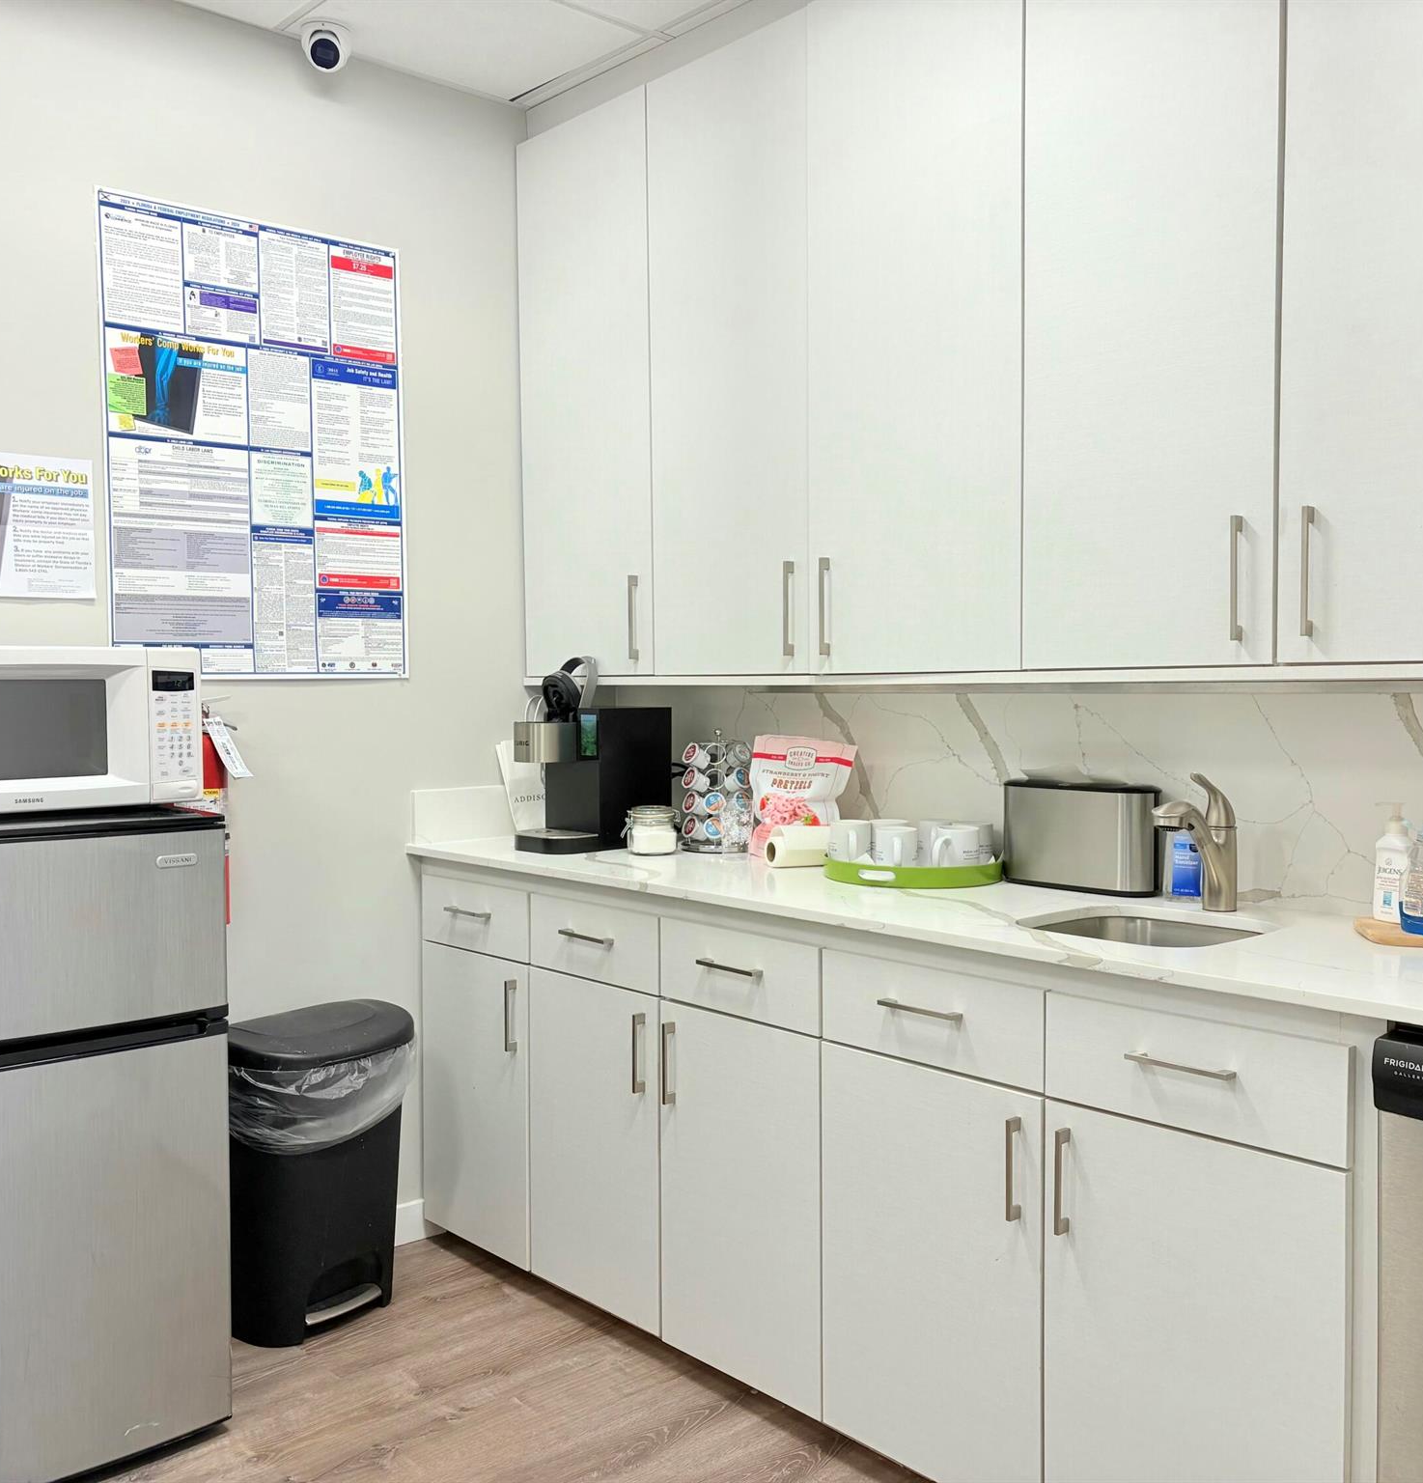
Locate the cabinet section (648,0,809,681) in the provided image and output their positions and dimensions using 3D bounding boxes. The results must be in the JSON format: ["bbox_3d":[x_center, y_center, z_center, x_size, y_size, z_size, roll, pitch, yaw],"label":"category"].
[{"bbox_3d":[0.167,-0.795,3.221,0.375,1.294,0.488,-2,3,-41],"label":"cabinet section"}]

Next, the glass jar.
[{"bbox_3d":[-0.132,0.196,3.297,0.124,0.104,0.110,0,2,0],"label":"glass jar"}]

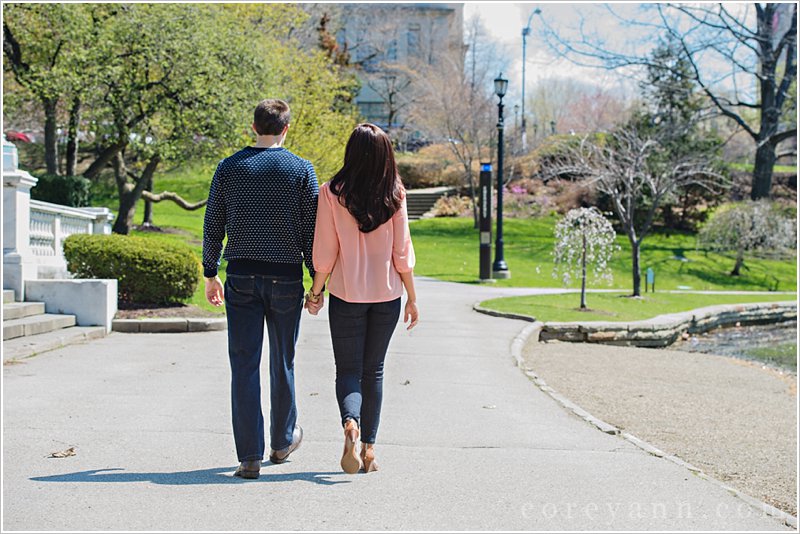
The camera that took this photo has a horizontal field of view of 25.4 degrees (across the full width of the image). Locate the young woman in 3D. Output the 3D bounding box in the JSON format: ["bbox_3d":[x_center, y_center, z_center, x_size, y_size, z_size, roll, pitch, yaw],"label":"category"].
[{"bbox_3d":[-0.181,0.150,8.600,0.530,1.690,0.480,0,1,3],"label":"young woman"}]

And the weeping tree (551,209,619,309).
[{"bbox_3d":[2.764,-0.142,26.500,1.000,1.530,1.000,0,1,0],"label":"weeping tree"}]

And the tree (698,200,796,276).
[{"bbox_3d":[8.427,-0.689,43.000,2.400,1.850,2.300,0,1,0],"label":"tree"}]

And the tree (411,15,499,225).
[{"bbox_3d":[1.747,-4.696,57.000,3.000,6.900,2.900,0,1,0],"label":"tree"}]

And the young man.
[{"bbox_3d":[-0.675,0.104,8.600,0.550,1.810,0.480,0,1,3],"label":"young man"}]

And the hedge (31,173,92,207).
[{"bbox_3d":[-8.400,-1.868,44.000,1.750,1.000,1.400,0,1,0],"label":"hedge"}]

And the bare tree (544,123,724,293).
[{"bbox_3d":[4.136,-1.001,31.500,3.300,3.060,3.200,0,1,0],"label":"bare tree"}]

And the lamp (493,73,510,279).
[{"bbox_3d":[2.568,-2.315,45.000,0.450,5.250,0.450,0,1,0],"label":"lamp"}]

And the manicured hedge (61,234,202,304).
[{"bbox_3d":[-3.768,0.049,25.000,2.000,1.030,1.600,0,1,0],"label":"manicured hedge"}]

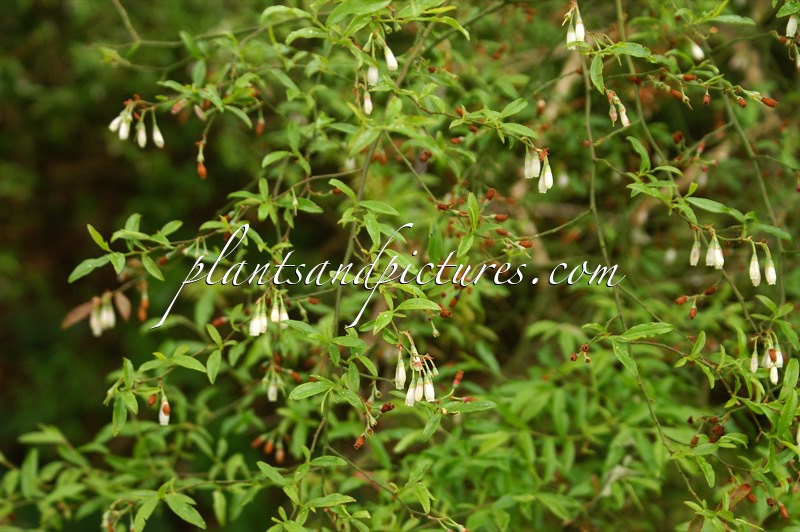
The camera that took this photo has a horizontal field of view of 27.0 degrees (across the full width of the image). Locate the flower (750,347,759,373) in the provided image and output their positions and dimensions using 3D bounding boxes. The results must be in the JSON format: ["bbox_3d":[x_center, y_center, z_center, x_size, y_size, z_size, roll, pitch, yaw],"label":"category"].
[{"bbox_3d":[0.149,0.040,0.700,0.003,0.011,0.003,2,7,0],"label":"flower"}]

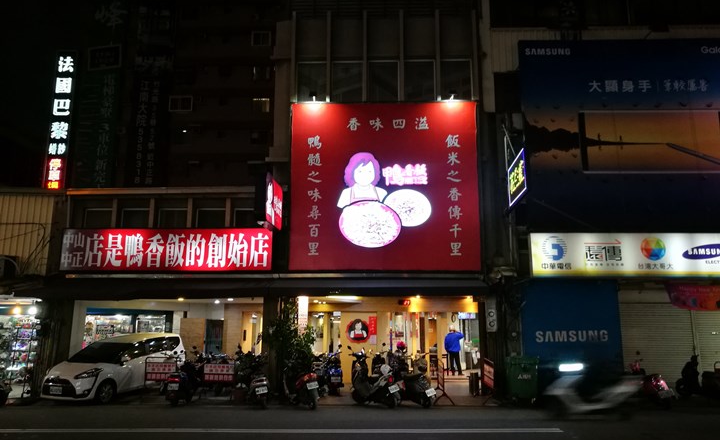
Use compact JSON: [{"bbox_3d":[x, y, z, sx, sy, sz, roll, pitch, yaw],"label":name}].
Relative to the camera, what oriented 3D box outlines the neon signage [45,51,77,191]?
[{"bbox_3d":[-14.634,-4.969,27.555,1.120,7.158,0.300,0,-11,1],"label":"neon signage"}]

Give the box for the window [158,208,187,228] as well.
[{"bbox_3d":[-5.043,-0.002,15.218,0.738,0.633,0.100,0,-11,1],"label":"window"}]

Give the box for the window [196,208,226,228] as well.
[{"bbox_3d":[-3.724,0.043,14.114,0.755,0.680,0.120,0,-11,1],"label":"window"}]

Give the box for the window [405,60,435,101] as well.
[{"bbox_3d":[1.679,-3.895,15.839,0.901,1.337,0.100,0,-11,1],"label":"window"}]

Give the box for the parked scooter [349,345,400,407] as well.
[{"bbox_3d":[0.325,3.547,12.643,0.680,1.200,1.750,9,-14,-38],"label":"parked scooter"}]

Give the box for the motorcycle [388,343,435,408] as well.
[{"bbox_3d":[1.237,3.916,13.938,0.680,1.300,1.770,8,-14,-34],"label":"motorcycle"}]

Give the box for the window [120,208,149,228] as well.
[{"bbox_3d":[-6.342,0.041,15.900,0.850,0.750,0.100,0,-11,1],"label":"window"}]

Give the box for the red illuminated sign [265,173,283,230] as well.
[{"bbox_3d":[-2.194,-0.408,13.983,0.180,1.191,1.458,-1,-11,6],"label":"red illuminated sign"}]

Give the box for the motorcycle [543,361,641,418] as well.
[{"bbox_3d":[4.420,3.244,10.877,1.780,1.100,0.680,0,-11,1],"label":"motorcycle"}]

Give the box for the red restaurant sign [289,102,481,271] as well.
[{"bbox_3d":[0.660,-0.961,15.211,5.101,4.665,0.200,0,-11,1],"label":"red restaurant sign"}]

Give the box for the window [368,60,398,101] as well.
[{"bbox_3d":[0.675,-4.043,16.483,0.939,1.380,0.100,0,-11,1],"label":"window"}]

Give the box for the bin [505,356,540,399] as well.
[{"bbox_3d":[3.866,3.878,13.504,0.620,1.100,0.700,0,-11,1],"label":"bin"}]

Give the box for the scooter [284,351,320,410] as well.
[{"bbox_3d":[-1.243,3.548,12.466,0.680,1.130,1.770,6,-13,-28],"label":"scooter"}]

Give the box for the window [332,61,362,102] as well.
[{"bbox_3d":[-0.354,-3.892,15.887,0.906,1.310,0.100,0,-11,1],"label":"window"}]

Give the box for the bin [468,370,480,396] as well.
[{"bbox_3d":[3.006,4.318,14.742,0.310,0.630,0.310,0,-11,1],"label":"bin"}]

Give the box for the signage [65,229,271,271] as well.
[{"bbox_3d":[-4.726,0.736,13.795,5.191,1.040,0.250,0,-11,1],"label":"signage"}]

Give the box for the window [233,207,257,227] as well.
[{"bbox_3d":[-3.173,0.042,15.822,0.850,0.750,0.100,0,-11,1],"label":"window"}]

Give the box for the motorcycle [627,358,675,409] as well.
[{"bbox_3d":[6.807,3.829,13.310,0.670,1.140,1.740,1,-11,-2],"label":"motorcycle"}]

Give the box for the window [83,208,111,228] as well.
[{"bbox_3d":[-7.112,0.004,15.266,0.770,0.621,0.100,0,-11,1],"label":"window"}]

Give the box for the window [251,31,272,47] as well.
[{"bbox_3d":[-8.121,-14.961,46.351,1.717,1.395,0.150,0,-11,1],"label":"window"}]

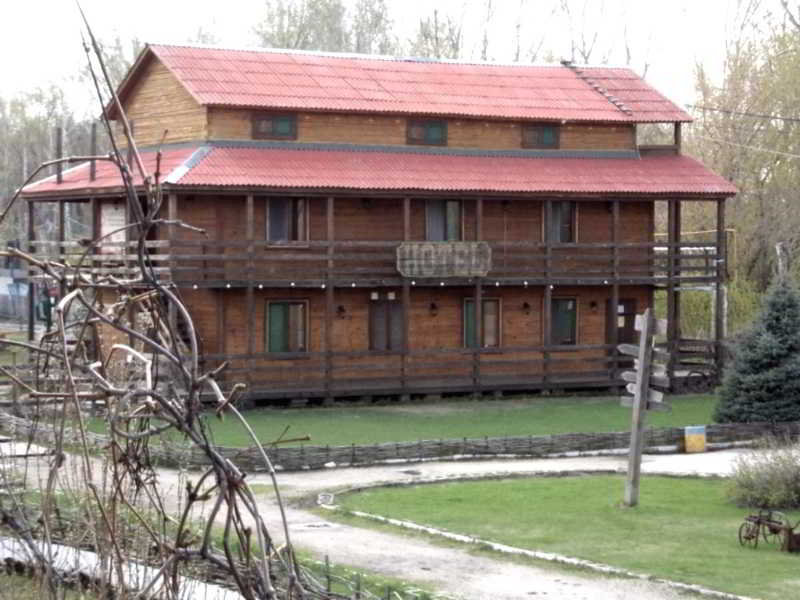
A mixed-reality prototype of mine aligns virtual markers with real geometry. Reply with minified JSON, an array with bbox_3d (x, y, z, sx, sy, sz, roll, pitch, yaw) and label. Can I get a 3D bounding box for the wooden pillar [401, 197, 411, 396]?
[{"bbox_3d":[0.142,-0.112,51.368,0.140,5.356,0.140,-1,2,-28],"label":"wooden pillar"}]

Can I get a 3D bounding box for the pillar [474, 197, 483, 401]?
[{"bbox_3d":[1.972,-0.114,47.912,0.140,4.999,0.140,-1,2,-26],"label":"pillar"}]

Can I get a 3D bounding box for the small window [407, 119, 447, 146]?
[{"bbox_3d":[0.695,-4.323,48.763,1.216,0.745,0.120,-1,2,-26],"label":"small window"}]

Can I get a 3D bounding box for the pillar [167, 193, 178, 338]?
[{"bbox_3d":[-5.766,-0.110,48.194,0.140,5.241,0.140,-1,2,-28],"label":"pillar"}]

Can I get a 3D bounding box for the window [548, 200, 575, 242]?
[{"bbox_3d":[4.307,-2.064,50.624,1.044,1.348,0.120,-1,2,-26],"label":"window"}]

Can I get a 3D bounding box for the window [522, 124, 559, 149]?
[{"bbox_3d":[4.132,-4.798,55.493,1.315,0.797,0.120,-1,2,-28],"label":"window"}]

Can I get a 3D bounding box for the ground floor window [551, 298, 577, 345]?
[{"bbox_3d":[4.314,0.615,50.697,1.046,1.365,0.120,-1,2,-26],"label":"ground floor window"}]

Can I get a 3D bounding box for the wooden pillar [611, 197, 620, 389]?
[{"bbox_3d":[6.207,-0.191,54.623,0.140,5.435,0.140,-1,2,-28],"label":"wooden pillar"}]

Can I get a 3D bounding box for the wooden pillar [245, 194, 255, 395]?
[{"bbox_3d":[-3.882,-0.106,49.207,0.140,5.234,0.140,-1,2,-28],"label":"wooden pillar"}]

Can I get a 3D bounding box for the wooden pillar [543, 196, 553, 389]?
[{"bbox_3d":[4.166,-0.180,53.527,0.140,5.368,0.140,-1,2,-28],"label":"wooden pillar"}]

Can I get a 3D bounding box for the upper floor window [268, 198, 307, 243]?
[{"bbox_3d":[-2.999,-2.076,50.695,1.280,1.342,0.120,-1,2,-28],"label":"upper floor window"}]

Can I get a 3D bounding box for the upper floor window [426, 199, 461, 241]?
[{"bbox_3d":[1.258,-2.180,52.979,1.247,1.341,0.120,-1,2,-28],"label":"upper floor window"}]

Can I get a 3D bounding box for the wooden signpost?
[{"bbox_3d":[3.565,1.585,28.002,0.700,2.900,0.300,5,1,-6],"label":"wooden signpost"}]

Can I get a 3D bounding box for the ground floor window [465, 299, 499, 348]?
[{"bbox_3d":[2.180,0.668,49.635,1.122,1.415,0.120,-1,2,-26],"label":"ground floor window"}]

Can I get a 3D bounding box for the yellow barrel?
[{"bbox_3d":[5.527,2.592,35.468,0.410,0.510,0.410,0,1,9],"label":"yellow barrel"}]

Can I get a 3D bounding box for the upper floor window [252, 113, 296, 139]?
[{"bbox_3d":[-3.397,-4.713,51.451,1.354,0.753,0.120,-1,2,-28],"label":"upper floor window"}]

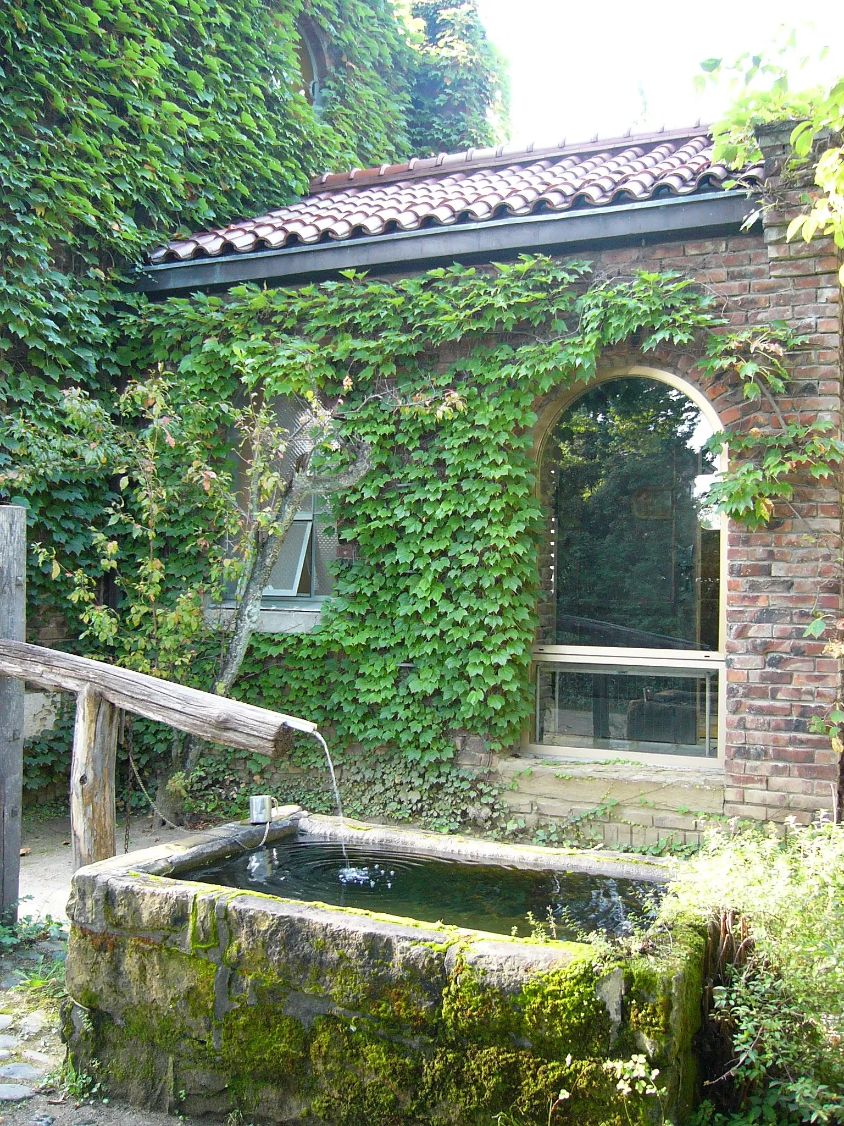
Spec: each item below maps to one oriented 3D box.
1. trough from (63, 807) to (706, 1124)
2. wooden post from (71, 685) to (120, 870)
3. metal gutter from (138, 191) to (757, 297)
[{"bbox_3d":[0.010,1.183,3.290,1.730,0.590,1.170,0,-2,28],"label":"trough"},{"bbox_3d":[-1.113,0.940,3.828,0.158,1.070,0.155,1,-1,-16],"label":"wooden post"},{"bbox_3d":[-0.019,-1.781,6.519,3.840,0.160,0.170,0,-1,25],"label":"metal gutter"}]

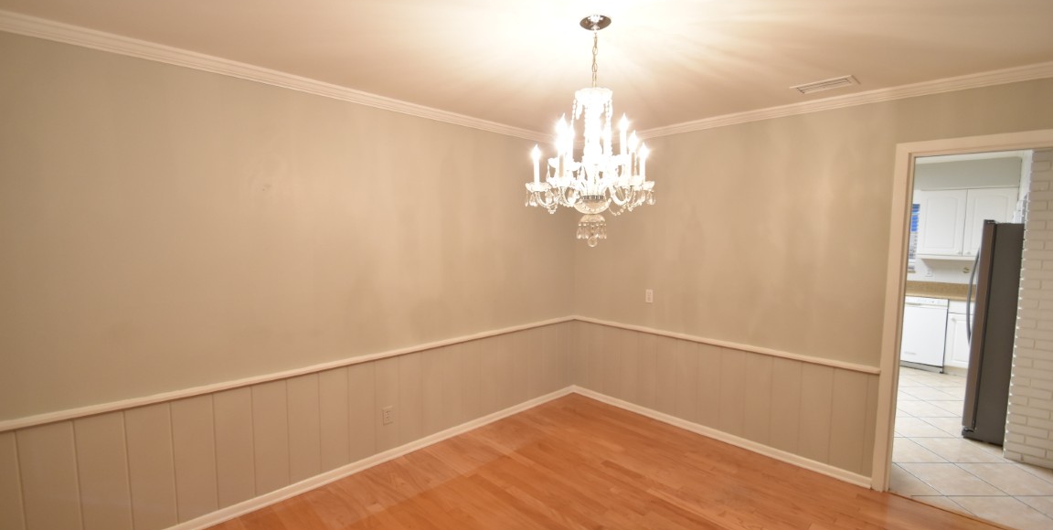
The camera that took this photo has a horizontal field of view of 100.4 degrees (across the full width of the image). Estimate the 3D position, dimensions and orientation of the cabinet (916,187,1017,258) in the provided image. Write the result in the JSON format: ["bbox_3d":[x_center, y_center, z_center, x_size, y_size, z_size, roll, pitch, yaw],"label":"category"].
[{"bbox_3d":[5.142,-0.476,5.113,0.340,0.810,0.810,-3,6,-44],"label":"cabinet"}]

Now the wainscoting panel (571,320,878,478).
[{"bbox_3d":[1.291,0.925,3.503,0.030,0.690,2.400,-3,6,-44],"label":"wainscoting panel"}]

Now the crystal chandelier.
[{"bbox_3d":[0.269,-0.535,1.802,0.540,0.910,0.540,1,4,0],"label":"crystal chandelier"}]

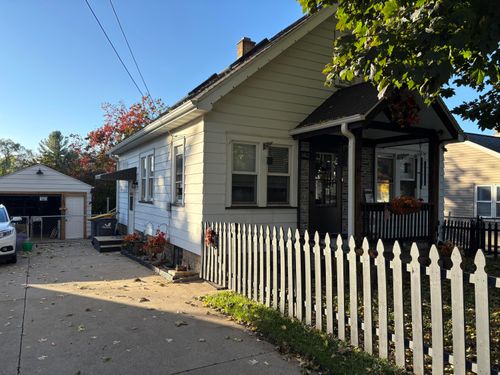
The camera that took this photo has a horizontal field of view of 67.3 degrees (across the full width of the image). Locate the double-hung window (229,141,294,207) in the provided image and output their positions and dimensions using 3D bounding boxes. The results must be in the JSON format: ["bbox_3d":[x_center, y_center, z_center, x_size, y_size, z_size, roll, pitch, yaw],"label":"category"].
[{"bbox_3d":[0.299,-0.280,8.206,1.690,1.420,0.110,1,-1,-29],"label":"double-hung window"}]

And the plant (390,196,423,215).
[{"bbox_3d":[3.164,0.359,7.547,0.620,0.360,0.480,1,-1,-29],"label":"plant"}]

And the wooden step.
[{"bbox_3d":[-4.670,1.924,12.937,1.170,0.400,1.500,1,-1,-29],"label":"wooden step"}]

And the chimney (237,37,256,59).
[{"bbox_3d":[-0.113,-5.078,14.015,0.520,0.780,0.500,1,-1,-29],"label":"chimney"}]

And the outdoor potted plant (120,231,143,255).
[{"bbox_3d":[-3.741,1.766,11.909,0.560,0.650,0.560,1,-1,-29],"label":"outdoor potted plant"}]

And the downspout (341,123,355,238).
[{"bbox_3d":[1.833,0.133,7.050,0.220,2.600,0.090,1,-1,-29],"label":"downspout"}]

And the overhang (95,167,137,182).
[{"bbox_3d":[-4.741,-0.473,13.225,1.170,0.460,1.560,1,-1,-29],"label":"overhang"}]

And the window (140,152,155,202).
[{"bbox_3d":[-3.201,-0.276,11.622,0.110,1.420,1.850,1,-1,-29],"label":"window"}]

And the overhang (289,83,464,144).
[{"bbox_3d":[2.674,-1.713,8.200,2.870,1.350,2.330,1,-1,-29],"label":"overhang"}]

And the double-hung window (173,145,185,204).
[{"bbox_3d":[-1.707,-0.297,8.906,0.110,1.420,0.950,1,-1,-29],"label":"double-hung window"}]

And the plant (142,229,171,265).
[{"bbox_3d":[-2.361,1.502,9.451,0.540,0.860,0.560,1,-1,-29],"label":"plant"}]

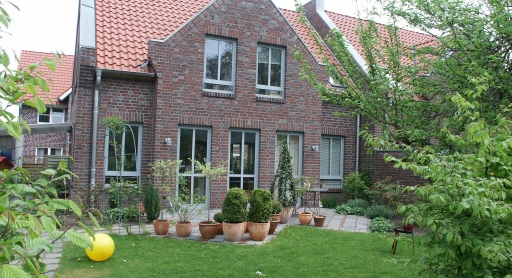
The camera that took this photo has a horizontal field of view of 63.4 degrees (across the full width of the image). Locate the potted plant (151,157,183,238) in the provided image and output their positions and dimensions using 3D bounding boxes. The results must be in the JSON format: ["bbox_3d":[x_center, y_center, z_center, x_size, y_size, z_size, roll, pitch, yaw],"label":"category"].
[{"bbox_3d":[-1.676,1.095,7.889,0.580,1.409,0.550,3,-3,-23],"label":"potted plant"}]

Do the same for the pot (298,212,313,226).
[{"bbox_3d":[1.137,1.819,9.510,0.317,0.293,0.317,2,-2,7],"label":"pot"}]

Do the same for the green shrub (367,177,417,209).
[{"bbox_3d":[3.802,1.621,11.620,1.319,1.022,1.000,1,-2,18],"label":"green shrub"}]

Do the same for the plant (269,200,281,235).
[{"bbox_3d":[0.348,1.537,8.221,0.310,0.680,0.300,2,-3,0],"label":"plant"}]

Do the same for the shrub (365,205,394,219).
[{"bbox_3d":[3.285,1.919,11.005,0.800,0.360,0.650,3,-3,-23],"label":"shrub"}]

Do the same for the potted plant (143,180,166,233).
[{"bbox_3d":[-1.959,1.296,7.992,0.463,1.026,0.450,2,-2,-14],"label":"potted plant"}]

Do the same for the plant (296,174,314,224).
[{"bbox_3d":[1.139,1.403,9.527,0.460,1.125,0.460,2,-2,7],"label":"plant"}]

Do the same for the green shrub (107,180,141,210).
[{"bbox_3d":[-3.250,1.433,10.383,0.850,0.800,0.650,3,-3,-23],"label":"green shrub"}]

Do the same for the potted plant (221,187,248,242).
[{"bbox_3d":[-0.394,1.368,7.583,0.467,0.946,0.467,2,-2,-3],"label":"potted plant"}]

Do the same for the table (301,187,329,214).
[{"bbox_3d":[1.516,1.685,11.114,0.819,0.711,0.720,1,-2,8],"label":"table"}]

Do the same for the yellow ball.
[{"bbox_3d":[-2.178,1.515,5.789,0.399,0.399,0.399,3,-2,-21],"label":"yellow ball"}]

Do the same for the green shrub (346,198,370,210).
[{"bbox_3d":[3.006,1.934,12.126,0.720,0.420,0.600,3,-3,-23],"label":"green shrub"}]

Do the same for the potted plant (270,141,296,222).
[{"bbox_3d":[0.672,1.008,9.727,0.600,1.900,0.580,2,-3,0],"label":"potted plant"}]

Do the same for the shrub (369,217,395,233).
[{"bbox_3d":[2.707,1.839,8.898,0.537,0.302,0.500,1,-2,17],"label":"shrub"}]

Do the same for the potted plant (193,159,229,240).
[{"bbox_3d":[-0.866,1.106,7.715,0.727,1.450,0.660,2,-2,-6],"label":"potted plant"}]

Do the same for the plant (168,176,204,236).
[{"bbox_3d":[-1.272,1.242,7.711,0.660,1.123,0.600,3,-3,-23],"label":"plant"}]

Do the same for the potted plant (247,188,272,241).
[{"bbox_3d":[0.065,1.399,7.683,0.455,0.921,0.455,2,-2,0],"label":"potted plant"}]

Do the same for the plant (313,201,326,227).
[{"bbox_3d":[1.435,1.685,9.319,0.310,0.554,0.300,2,-3,0],"label":"plant"}]

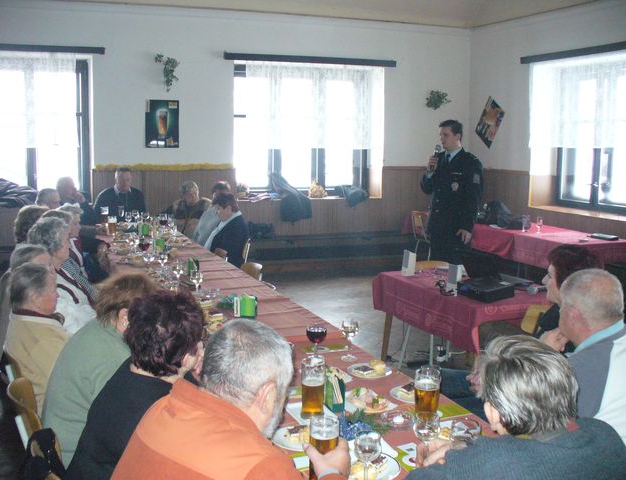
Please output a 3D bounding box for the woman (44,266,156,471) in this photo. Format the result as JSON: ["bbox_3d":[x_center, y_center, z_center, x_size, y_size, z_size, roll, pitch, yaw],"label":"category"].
[{"bbox_3d":[-0.649,0.732,2.598,0.780,1.234,0.520,-4,9,-27],"label":"woman"}]

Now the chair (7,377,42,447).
[{"bbox_3d":[-0.754,0.890,2.445,0.500,0.800,0.420,-6,11,-36],"label":"chair"}]

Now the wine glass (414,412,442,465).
[{"bbox_3d":[0.319,0.577,1.928,0.077,0.166,0.077,0,8,0],"label":"wine glass"}]

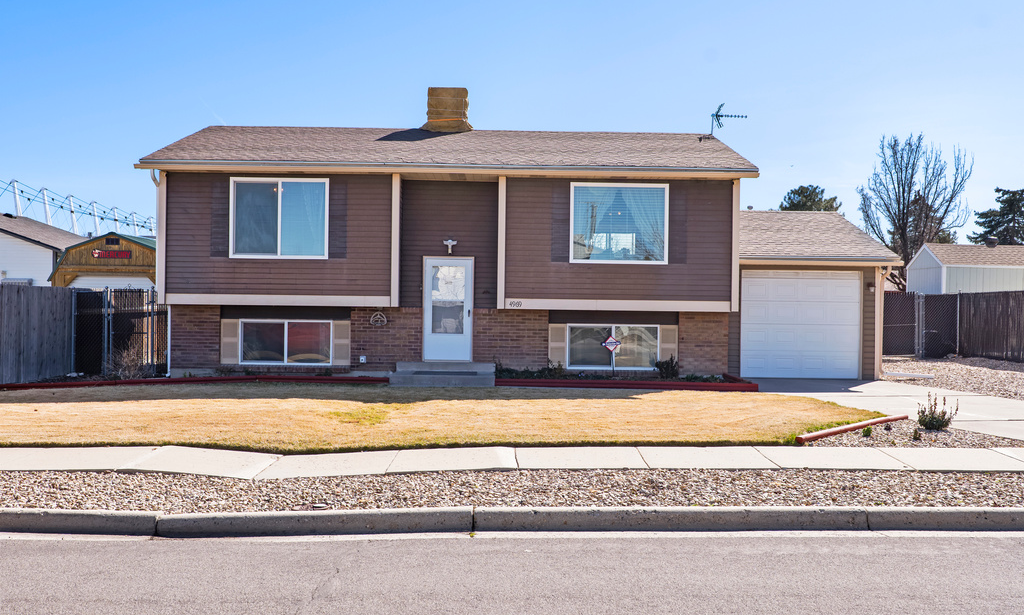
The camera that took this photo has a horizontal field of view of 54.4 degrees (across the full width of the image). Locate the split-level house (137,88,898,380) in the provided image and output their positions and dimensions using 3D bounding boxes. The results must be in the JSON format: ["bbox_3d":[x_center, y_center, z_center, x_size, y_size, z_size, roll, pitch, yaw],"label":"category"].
[{"bbox_3d":[0.336,-1.742,22.645,14.630,6.280,8.600,1,0,-1],"label":"split-level house"}]

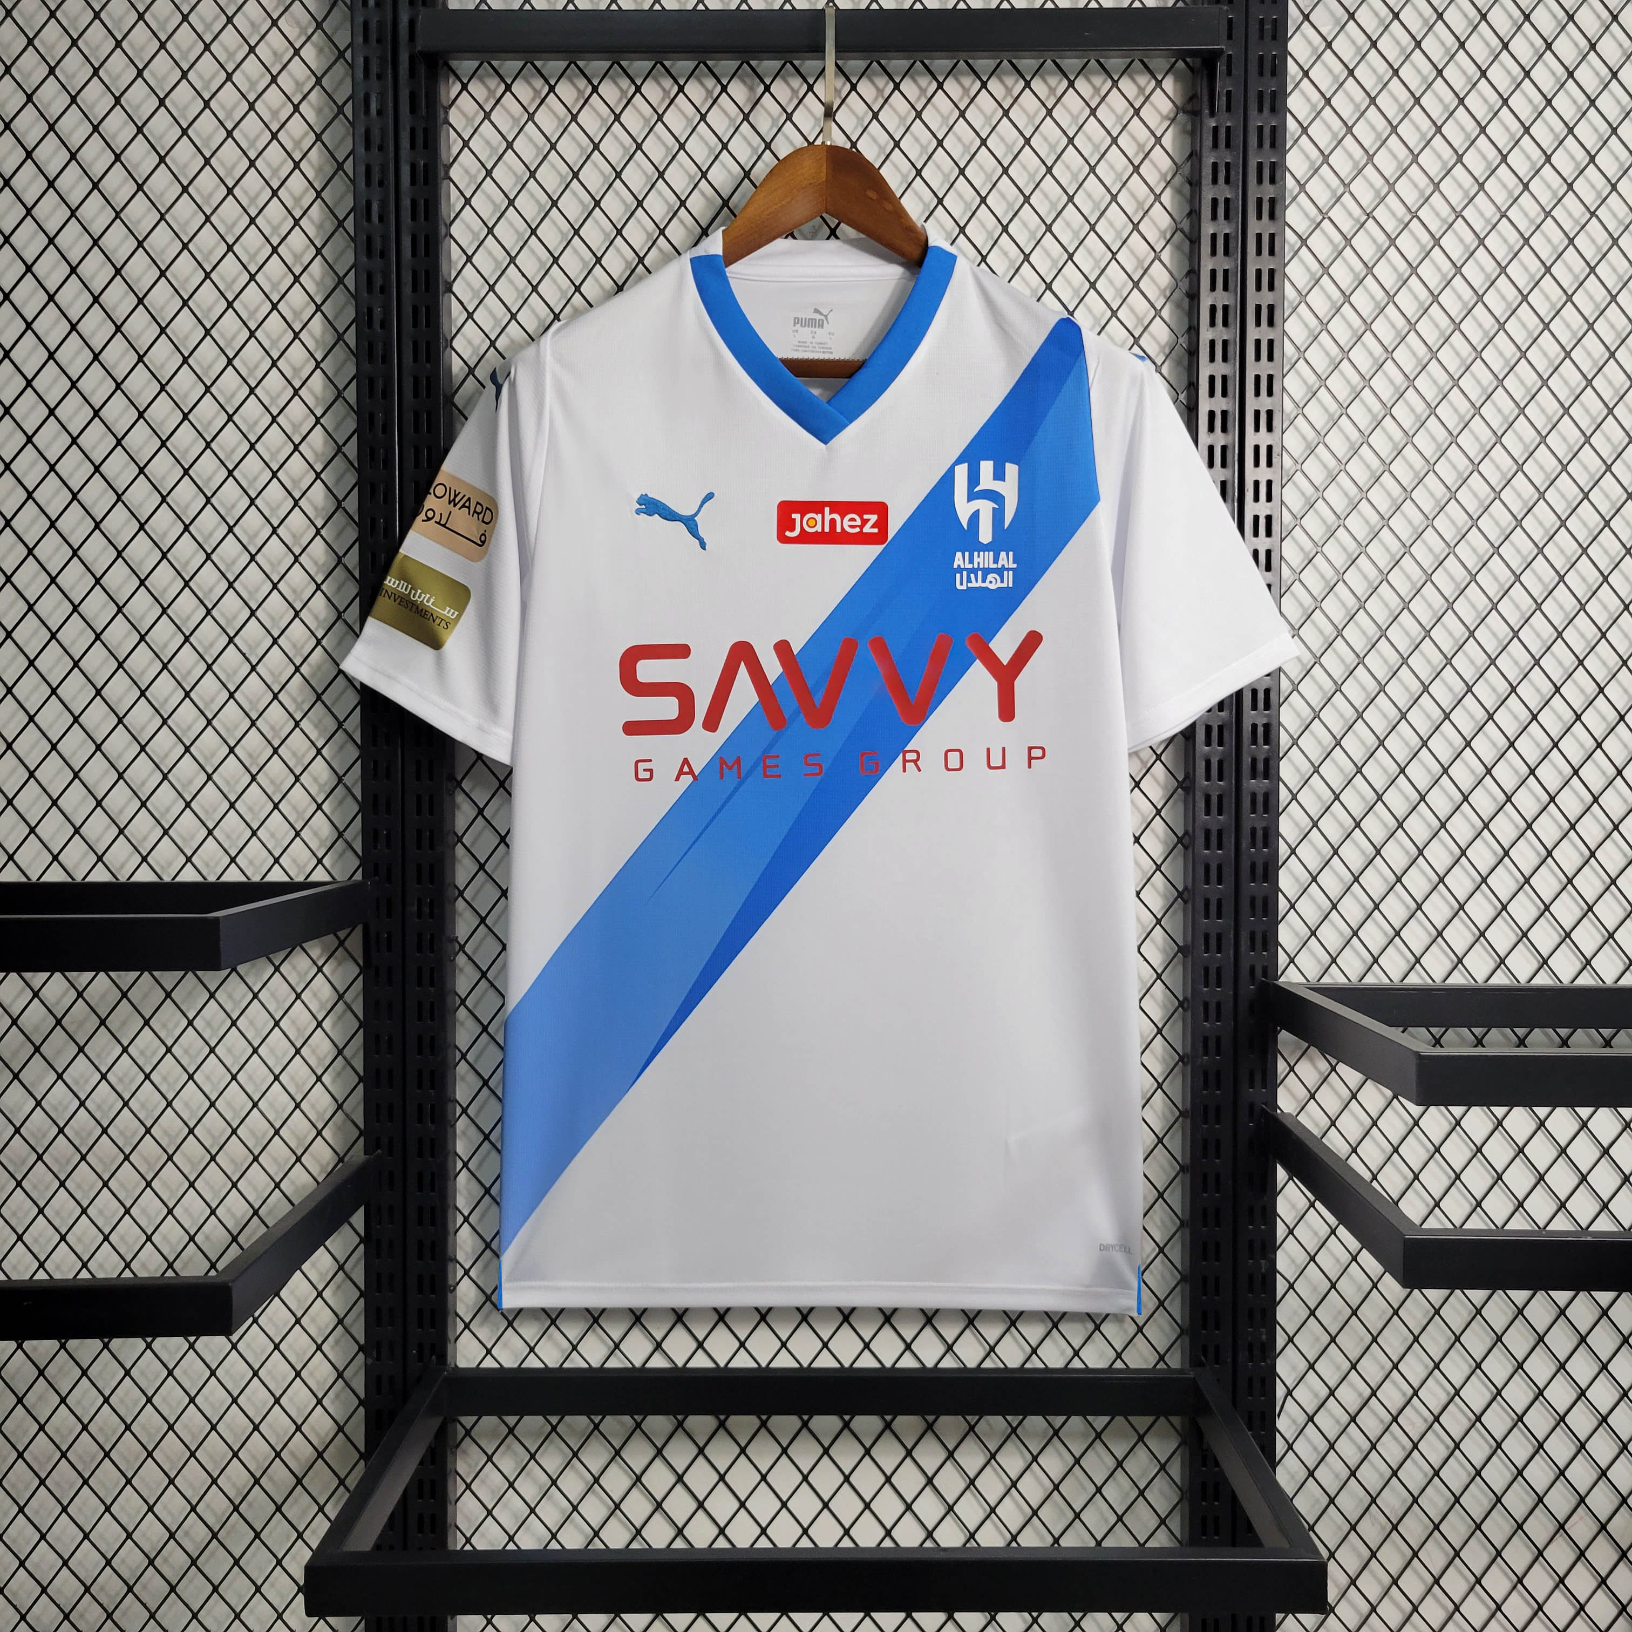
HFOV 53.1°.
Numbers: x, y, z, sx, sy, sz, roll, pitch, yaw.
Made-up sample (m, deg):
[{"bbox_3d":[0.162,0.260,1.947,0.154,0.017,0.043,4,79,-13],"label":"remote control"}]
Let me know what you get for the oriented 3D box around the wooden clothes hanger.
[{"bbox_3d":[0.005,-0.439,1.150,0.434,0.264,0.060,0,2,0],"label":"wooden clothes hanger"}]

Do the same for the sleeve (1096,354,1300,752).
[{"bbox_3d":[0.269,-0.189,1.150,0.140,0.283,0.100,0,2,0],"label":"sleeve"}]

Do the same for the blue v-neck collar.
[{"bbox_3d":[0.005,-0.330,1.135,0.182,0.141,0.065,0,2,0],"label":"blue v-neck collar"}]

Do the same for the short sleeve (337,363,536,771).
[{"bbox_3d":[-0.264,-0.185,1.150,0.137,0.290,0.100,0,2,0],"label":"short sleeve"}]

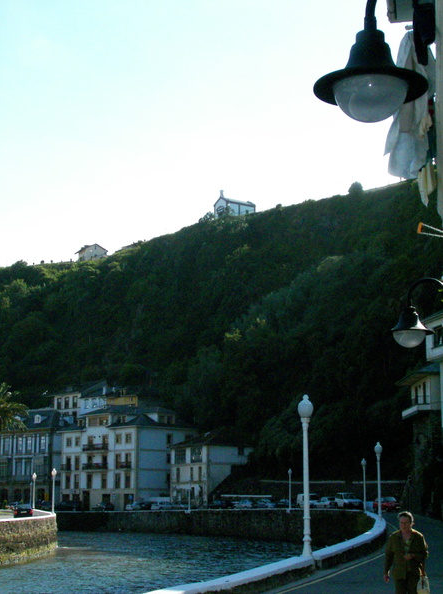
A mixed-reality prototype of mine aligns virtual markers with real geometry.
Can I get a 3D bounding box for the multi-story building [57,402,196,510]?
[{"bbox_3d":[-15.049,25.752,171.176,12.800,16.713,19.800,10,-15,-43],"label":"multi-story building"}]

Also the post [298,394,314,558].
[{"bbox_3d":[2.111,4.448,26.623,0.380,4.000,0.380,0,-11,0],"label":"post"}]

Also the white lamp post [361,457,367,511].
[{"bbox_3d":[12.235,16.020,90.678,0.430,4.450,0.430,0,-10,0],"label":"white lamp post"}]

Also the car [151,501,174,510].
[{"bbox_3d":[-7.911,28.917,146.187,1.720,1.450,4.300,-10,-14,44],"label":"car"}]

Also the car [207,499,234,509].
[{"bbox_3d":[-0.193,26.838,136.401,1.700,1.450,4.100,-7,-12,33],"label":"car"}]

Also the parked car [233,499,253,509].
[{"bbox_3d":[2.783,26.115,133.472,1.680,1.430,4.000,4,-11,-20],"label":"parked car"}]

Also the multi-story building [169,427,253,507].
[{"bbox_3d":[-0.787,26.579,165.028,10.400,12.200,10.600,7,-12,-34],"label":"multi-story building"}]

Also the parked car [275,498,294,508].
[{"bbox_3d":[7.002,23.003,117.777,1.700,1.430,4.100,3,-11,-15],"label":"parked car"}]

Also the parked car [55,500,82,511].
[{"bbox_3d":[-22.000,30.241,154.064,1.750,1.450,4.200,-10,-14,42],"label":"parked car"}]

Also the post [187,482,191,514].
[{"bbox_3d":[-4.248,26.453,141.550,0.380,3.850,0.380,0,-11,0],"label":"post"}]

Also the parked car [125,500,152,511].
[{"bbox_3d":[-11.756,29.646,151.124,1.720,1.430,4.200,-9,-14,41],"label":"parked car"}]

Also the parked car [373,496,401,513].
[{"bbox_3d":[16.063,20.238,103.543,1.650,1.430,3.850,2,-11,-11],"label":"parked car"}]

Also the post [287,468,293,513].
[{"bbox_3d":[7.510,20.885,115.338,0.430,4.450,0.430,0,-10,0],"label":"post"}]

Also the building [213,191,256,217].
[{"bbox_3d":[3.862,-27.480,315.946,10.000,7.800,6.800,7,-12,-33],"label":"building"}]

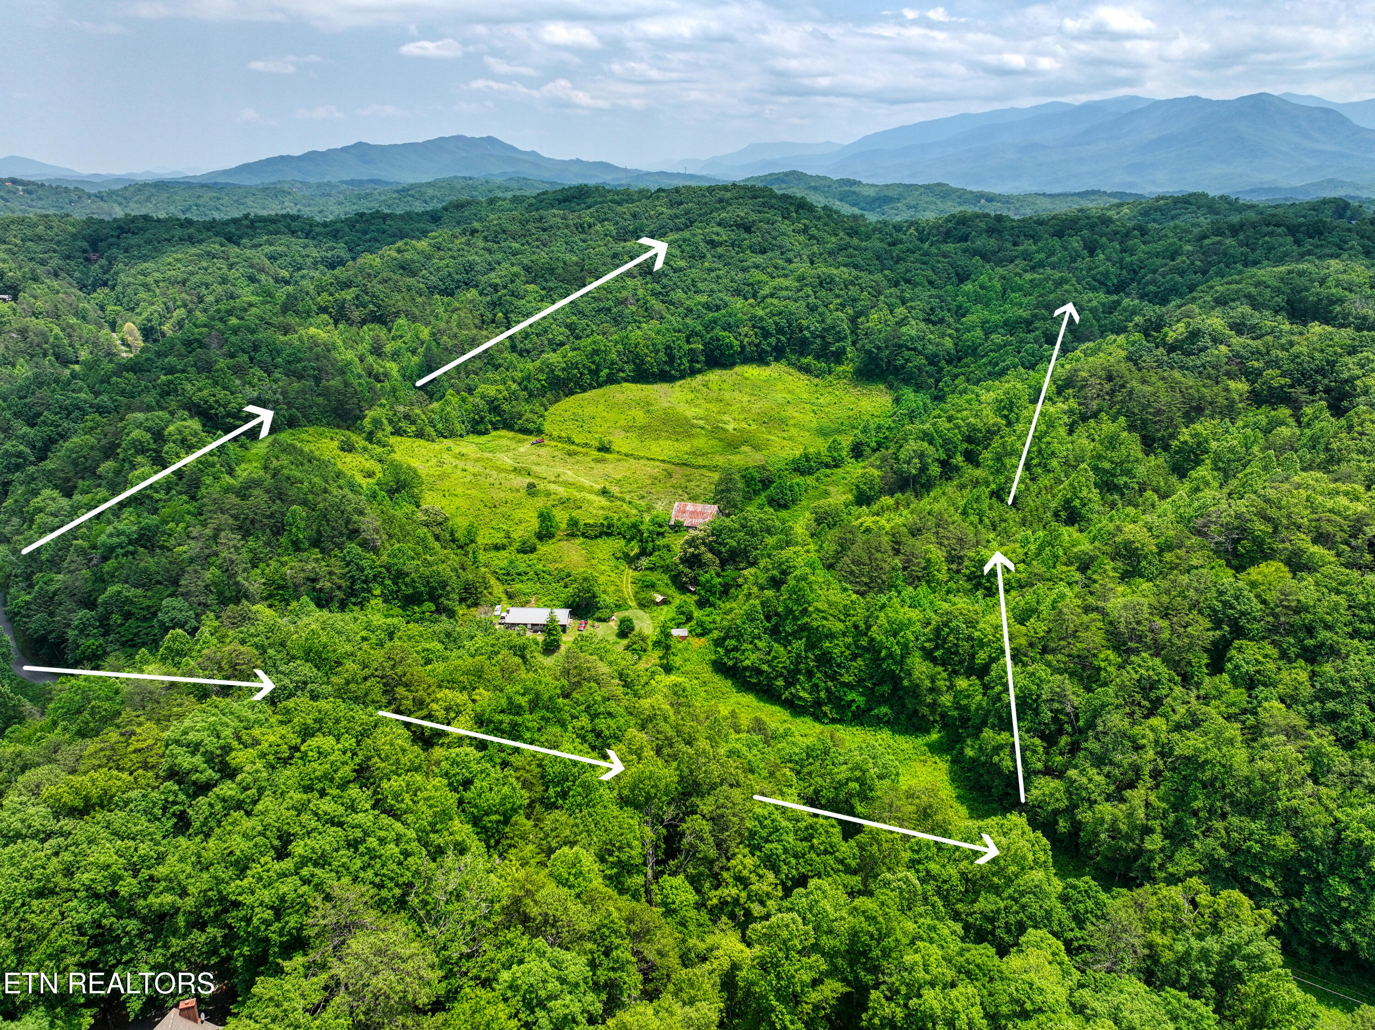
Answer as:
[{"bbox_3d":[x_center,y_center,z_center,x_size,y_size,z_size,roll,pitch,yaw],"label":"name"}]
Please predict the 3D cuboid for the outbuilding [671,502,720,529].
[{"bbox_3d":[3.420,0.180,346.480,15.800,8.600,16.500,5,20,14],"label":"outbuilding"}]

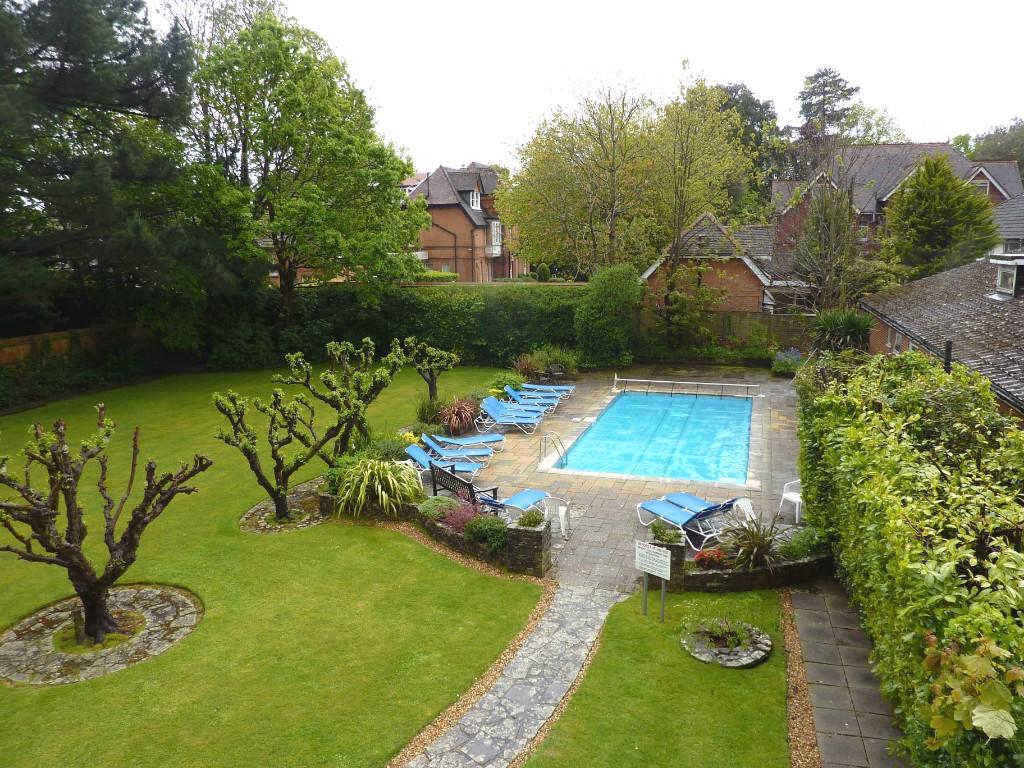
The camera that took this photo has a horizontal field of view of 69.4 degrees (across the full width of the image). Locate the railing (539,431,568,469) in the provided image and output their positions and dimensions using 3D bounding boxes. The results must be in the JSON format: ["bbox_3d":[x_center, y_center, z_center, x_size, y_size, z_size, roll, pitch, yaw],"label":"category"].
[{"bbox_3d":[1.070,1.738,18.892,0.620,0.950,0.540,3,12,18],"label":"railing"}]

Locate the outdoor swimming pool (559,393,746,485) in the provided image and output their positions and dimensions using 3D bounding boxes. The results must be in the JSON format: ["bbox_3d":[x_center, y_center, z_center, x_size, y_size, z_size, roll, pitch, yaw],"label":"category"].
[{"bbox_3d":[4.689,1.508,21.921,4.550,0.500,9.900,3,11,18],"label":"outdoor swimming pool"}]

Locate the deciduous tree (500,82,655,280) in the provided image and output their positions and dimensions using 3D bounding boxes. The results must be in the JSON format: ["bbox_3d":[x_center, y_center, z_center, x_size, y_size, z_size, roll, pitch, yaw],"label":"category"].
[{"bbox_3d":[3.447,-8.686,39.073,8.500,13.200,8.000,-1,11,0],"label":"deciduous tree"}]

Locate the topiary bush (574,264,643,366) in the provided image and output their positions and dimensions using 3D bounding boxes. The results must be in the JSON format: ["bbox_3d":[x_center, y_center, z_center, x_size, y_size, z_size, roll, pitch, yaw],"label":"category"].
[{"bbox_3d":[4.313,-3.104,33.214,3.000,4.400,2.700,-1,11,0],"label":"topiary bush"}]

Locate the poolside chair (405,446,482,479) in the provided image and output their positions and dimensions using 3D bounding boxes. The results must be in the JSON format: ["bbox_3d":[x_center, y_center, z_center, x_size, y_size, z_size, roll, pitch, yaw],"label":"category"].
[{"bbox_3d":[-1.671,1.896,17.570,1.880,0.780,0.630,2,12,14],"label":"poolside chair"}]

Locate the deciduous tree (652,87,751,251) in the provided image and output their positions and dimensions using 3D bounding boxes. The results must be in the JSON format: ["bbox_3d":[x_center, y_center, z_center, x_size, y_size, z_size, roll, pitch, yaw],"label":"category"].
[{"bbox_3d":[8.235,-6.934,32.575,4.200,11.900,4.200,3,12,18],"label":"deciduous tree"}]

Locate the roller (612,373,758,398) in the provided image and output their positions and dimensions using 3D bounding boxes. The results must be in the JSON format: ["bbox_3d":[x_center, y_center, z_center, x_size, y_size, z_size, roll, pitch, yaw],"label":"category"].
[{"bbox_3d":[6.239,0.082,26.525,5.276,0.560,0.500,2,11,13],"label":"roller"}]

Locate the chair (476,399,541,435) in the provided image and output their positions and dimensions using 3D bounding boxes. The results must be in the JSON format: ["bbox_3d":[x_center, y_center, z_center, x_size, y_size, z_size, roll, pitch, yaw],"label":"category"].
[{"bbox_3d":[-0.109,0.957,21.761,1.900,0.800,0.680,2,11,12],"label":"chair"}]

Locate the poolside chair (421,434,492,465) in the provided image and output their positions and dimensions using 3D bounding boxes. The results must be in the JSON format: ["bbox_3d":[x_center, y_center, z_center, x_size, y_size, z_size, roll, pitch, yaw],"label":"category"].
[{"bbox_3d":[-1.411,1.641,18.457,1.850,0.730,0.660,-2,11,-5],"label":"poolside chair"}]

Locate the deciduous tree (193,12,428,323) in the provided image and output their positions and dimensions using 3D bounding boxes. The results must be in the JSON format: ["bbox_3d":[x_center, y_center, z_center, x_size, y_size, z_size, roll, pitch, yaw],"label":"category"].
[{"bbox_3d":[-9.373,-8.185,32.974,10.600,14.800,10.600,-4,12,-15],"label":"deciduous tree"}]

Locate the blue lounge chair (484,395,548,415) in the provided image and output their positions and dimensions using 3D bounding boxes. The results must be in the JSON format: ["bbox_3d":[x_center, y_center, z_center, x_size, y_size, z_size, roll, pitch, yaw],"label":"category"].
[{"bbox_3d":[0.276,0.592,23.891,1.800,0.680,0.680,2,11,13],"label":"blue lounge chair"}]

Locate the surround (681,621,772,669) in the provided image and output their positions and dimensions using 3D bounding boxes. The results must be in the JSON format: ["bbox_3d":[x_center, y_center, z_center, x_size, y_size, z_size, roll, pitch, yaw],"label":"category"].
[{"bbox_3d":[2.922,3.485,10.084,1.210,0.130,1.190,-1,11,0],"label":"surround"}]

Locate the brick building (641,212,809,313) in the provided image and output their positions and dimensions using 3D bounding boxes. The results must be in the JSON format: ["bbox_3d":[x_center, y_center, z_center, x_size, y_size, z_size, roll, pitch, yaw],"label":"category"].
[{"bbox_3d":[11.440,-5.685,39.596,8.000,6.600,8.000,3,12,18],"label":"brick building"}]

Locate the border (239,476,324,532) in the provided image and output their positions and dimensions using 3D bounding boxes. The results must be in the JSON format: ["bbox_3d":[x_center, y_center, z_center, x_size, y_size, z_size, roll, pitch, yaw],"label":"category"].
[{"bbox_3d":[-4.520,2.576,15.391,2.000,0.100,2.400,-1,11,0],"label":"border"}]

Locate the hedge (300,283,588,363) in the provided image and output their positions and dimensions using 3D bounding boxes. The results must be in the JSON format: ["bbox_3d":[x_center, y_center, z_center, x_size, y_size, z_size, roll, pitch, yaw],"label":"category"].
[{"bbox_3d":[-3.582,-2.719,33.797,14.400,3.560,1.700,3,12,18],"label":"hedge"}]

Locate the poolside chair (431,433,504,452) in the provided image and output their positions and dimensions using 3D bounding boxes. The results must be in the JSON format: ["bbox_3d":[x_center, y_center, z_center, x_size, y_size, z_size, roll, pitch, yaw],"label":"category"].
[{"bbox_3d":[-1.141,1.573,19.735,1.880,0.550,0.630,-4,12,-15],"label":"poolside chair"}]

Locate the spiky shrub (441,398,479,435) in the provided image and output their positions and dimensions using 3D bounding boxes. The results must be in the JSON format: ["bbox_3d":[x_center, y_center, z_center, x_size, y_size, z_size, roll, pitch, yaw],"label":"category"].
[{"bbox_3d":[-1.508,0.978,21.253,1.080,0.980,1.020,-1,11,0],"label":"spiky shrub"}]

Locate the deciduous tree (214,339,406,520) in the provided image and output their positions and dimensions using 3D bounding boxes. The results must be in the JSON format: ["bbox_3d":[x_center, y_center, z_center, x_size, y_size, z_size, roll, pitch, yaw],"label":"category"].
[{"bbox_3d":[-4.278,0.831,15.707,3.850,3.607,3.200,-4,11,-15],"label":"deciduous tree"}]

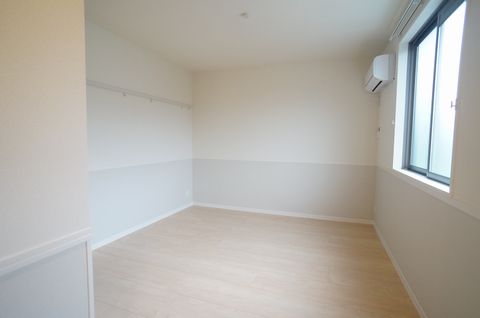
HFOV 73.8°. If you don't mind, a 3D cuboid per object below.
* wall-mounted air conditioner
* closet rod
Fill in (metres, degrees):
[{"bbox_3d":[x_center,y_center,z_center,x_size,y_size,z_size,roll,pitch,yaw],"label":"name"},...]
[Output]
[{"bbox_3d":[1.658,-1.008,3.842,0.225,0.285,0.800,2,3,16],"label":"wall-mounted air conditioner"},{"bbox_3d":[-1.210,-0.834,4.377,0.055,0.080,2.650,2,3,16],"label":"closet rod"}]

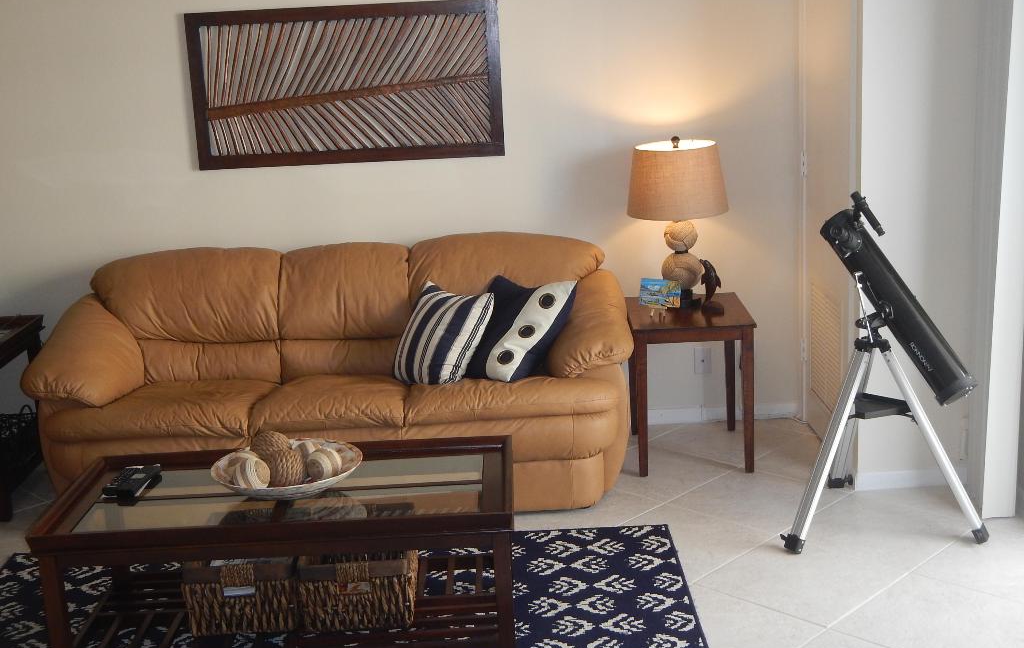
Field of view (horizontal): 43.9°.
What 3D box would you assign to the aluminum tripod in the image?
[{"bbox_3d":[1.177,0.251,4.151,0.650,0.820,0.610,-3,13,1],"label":"aluminum tripod"}]

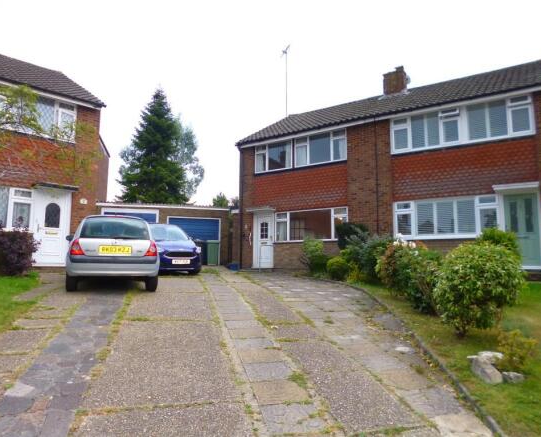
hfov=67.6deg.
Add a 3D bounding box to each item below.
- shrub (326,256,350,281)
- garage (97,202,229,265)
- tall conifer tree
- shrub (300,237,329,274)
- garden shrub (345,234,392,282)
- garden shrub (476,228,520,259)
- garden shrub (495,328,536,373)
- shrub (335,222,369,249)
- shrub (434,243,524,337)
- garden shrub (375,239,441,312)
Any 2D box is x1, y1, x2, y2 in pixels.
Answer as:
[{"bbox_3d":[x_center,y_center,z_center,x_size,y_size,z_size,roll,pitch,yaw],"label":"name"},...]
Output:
[{"bbox_3d":[1.492,1.112,8.970,0.524,0.535,0.524,-1,-7,9],"label":"shrub"},{"bbox_3d":[-5.142,0.989,19.040,5.450,2.480,5.200,2,-7,-17],"label":"garage"},{"bbox_3d":[-7.966,-3.055,28.290,5.741,12.630,5.741,2,-7,-16],"label":"tall conifer tree"},{"bbox_3d":[1.220,1.022,11.141,0.815,1.053,0.774,-1,-6,6],"label":"shrub"},{"bbox_3d":[2.013,0.818,8.245,0.926,0.986,0.880,-2,-7,14],"label":"garden shrub"},{"bbox_3d":[4.382,0.690,7.744,0.849,1.000,0.849,-4,-7,29],"label":"garden shrub"},{"bbox_3d":[2.526,1.354,4.125,0.423,0.452,0.410,-4,-7,31],"label":"garden shrub"},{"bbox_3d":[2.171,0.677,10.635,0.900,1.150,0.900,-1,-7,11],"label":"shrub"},{"bbox_3d":[2.586,0.875,4.935,1.116,1.163,1.082,-3,-7,27],"label":"shrub"},{"bbox_3d":[2.100,0.864,6.087,0.984,1.126,0.984,-2,-7,19],"label":"garden shrub"}]

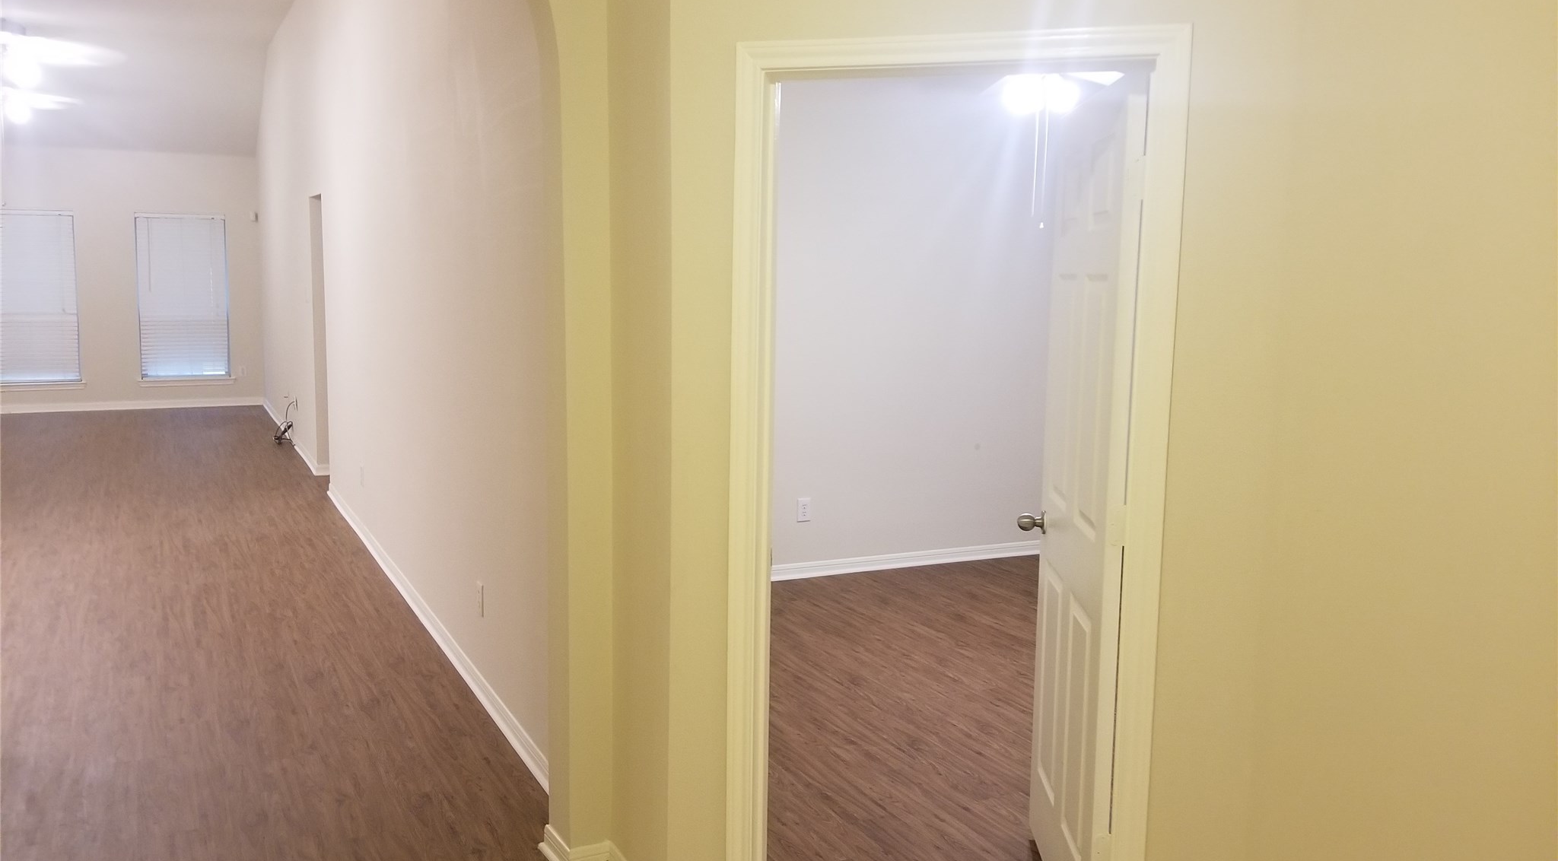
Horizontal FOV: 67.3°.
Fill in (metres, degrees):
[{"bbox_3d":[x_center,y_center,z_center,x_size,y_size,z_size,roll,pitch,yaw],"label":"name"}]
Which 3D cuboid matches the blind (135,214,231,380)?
[{"bbox_3d":[-6.808,-1.524,13.377,0.902,1.865,0.060,-2,7,-26],"label":"blind"}]

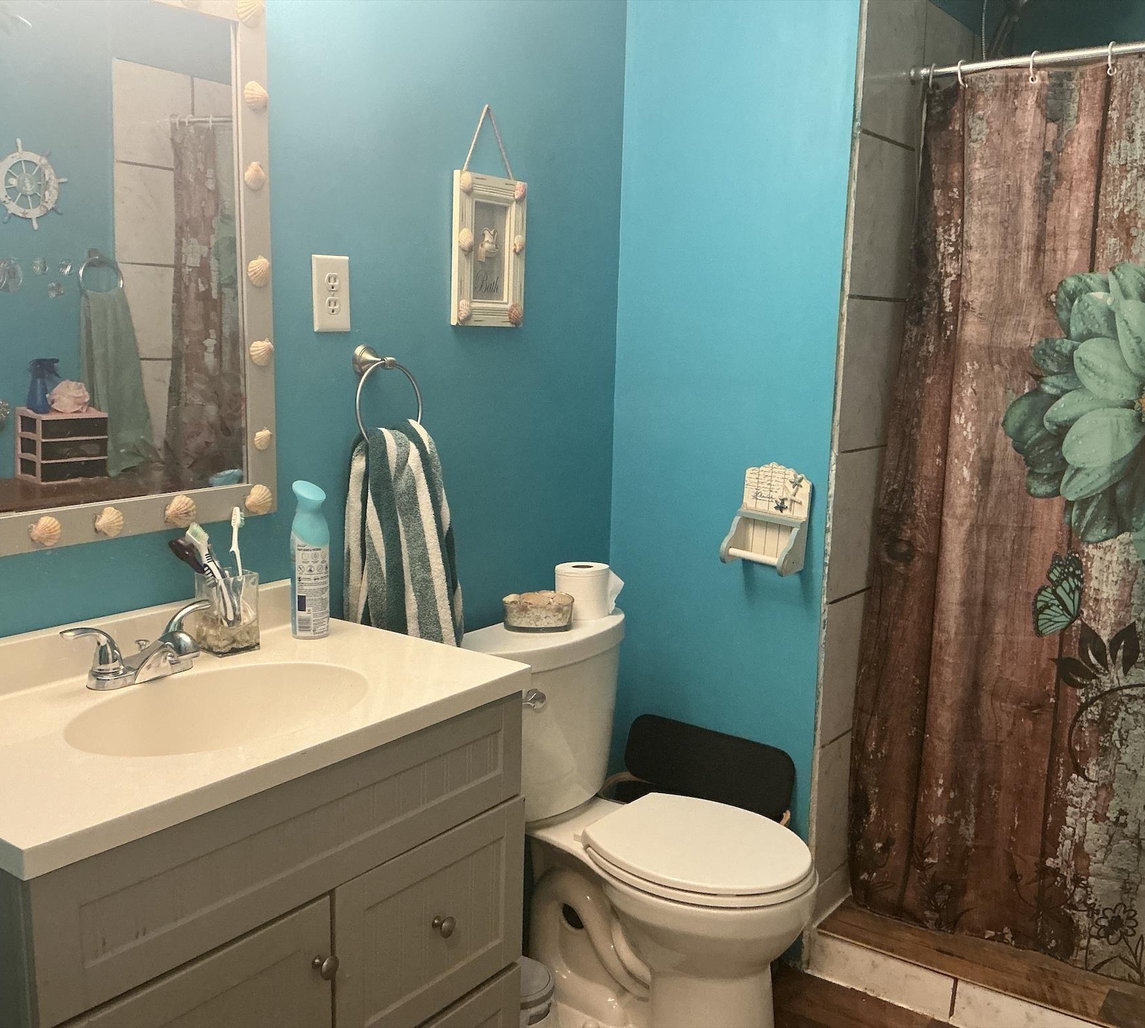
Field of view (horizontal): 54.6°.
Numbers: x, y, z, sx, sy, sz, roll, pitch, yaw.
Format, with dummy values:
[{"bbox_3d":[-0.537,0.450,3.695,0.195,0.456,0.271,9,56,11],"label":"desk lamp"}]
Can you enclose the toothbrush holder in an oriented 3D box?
[{"bbox_3d":[-0.512,0.145,1.642,0.065,0.115,0.065,8,11,39],"label":"toothbrush holder"}]

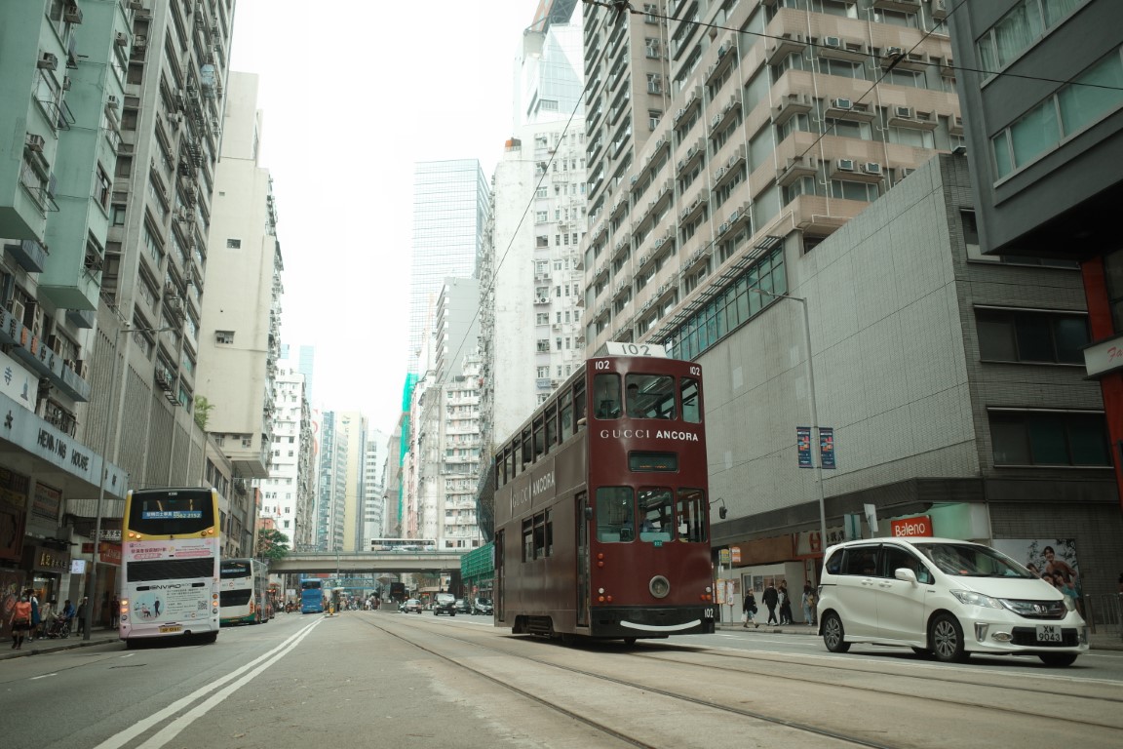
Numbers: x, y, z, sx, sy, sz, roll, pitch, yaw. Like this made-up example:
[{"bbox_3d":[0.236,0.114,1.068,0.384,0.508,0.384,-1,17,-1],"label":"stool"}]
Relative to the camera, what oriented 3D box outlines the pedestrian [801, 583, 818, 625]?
[{"bbox_3d":[9.912,9.216,35.006,0.460,1.610,0.500,9,-18,-34],"label":"pedestrian"}]

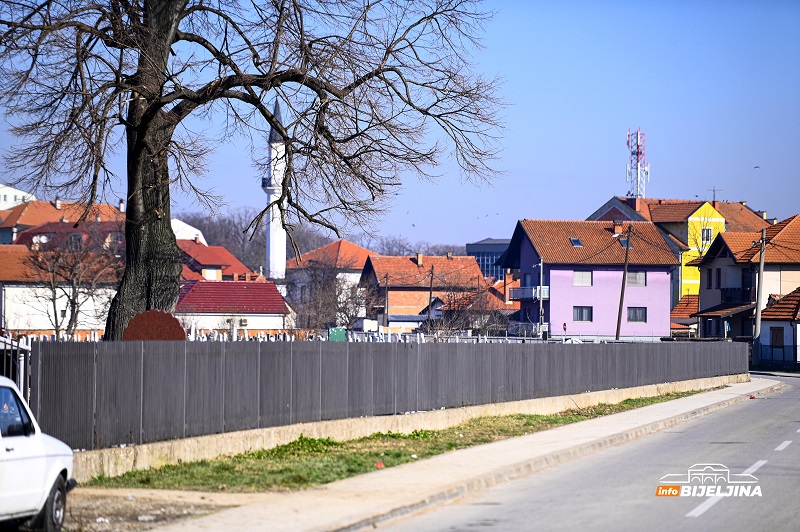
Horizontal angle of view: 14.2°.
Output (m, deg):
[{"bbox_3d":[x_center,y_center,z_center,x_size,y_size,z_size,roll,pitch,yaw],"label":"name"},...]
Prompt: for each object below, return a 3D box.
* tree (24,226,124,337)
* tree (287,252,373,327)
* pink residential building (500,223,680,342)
[{"bbox_3d":[-17.693,1.482,175.015,5.650,7.260,5.200,0,-1,0],"label":"tree"},{"bbox_3d":[-5.397,2.777,243.004,6.640,7.740,6.000,0,-1,0],"label":"tree"},{"bbox_3d":[16.093,1.770,277.147,12.000,11.200,11.200,0,-1,-17],"label":"pink residential building"}]

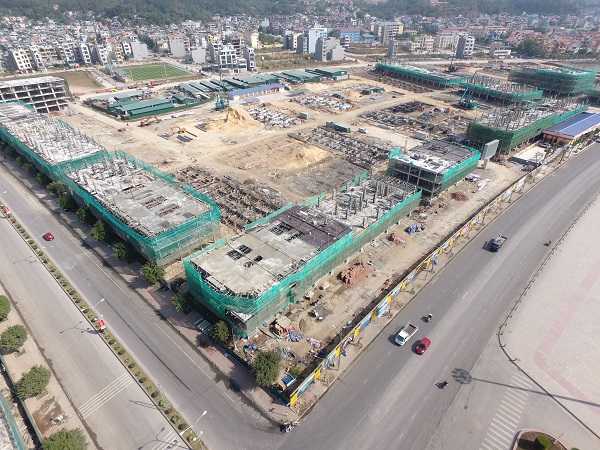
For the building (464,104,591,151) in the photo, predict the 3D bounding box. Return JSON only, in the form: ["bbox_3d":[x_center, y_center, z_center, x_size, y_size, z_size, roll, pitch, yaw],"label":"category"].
[{"bbox_3d":[111.590,-50.670,168.130,70.000,9.000,19.800,-21,38,-27],"label":"building"}]

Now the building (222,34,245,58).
[{"bbox_3d":[-78.550,-206.900,403.710,12.000,24.000,20.000,-16,36,-24],"label":"building"}]

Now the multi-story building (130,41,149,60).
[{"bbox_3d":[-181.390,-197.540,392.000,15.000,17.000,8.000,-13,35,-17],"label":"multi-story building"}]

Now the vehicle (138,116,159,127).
[{"bbox_3d":[-80.910,-55.250,184.900,3.000,3.300,9.500,23,39,31],"label":"vehicle"}]

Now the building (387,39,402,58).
[{"bbox_3d":[114.490,-214.970,424.140,9.000,18.500,14.000,-16,36,-24],"label":"building"}]

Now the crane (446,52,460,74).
[{"bbox_3d":[131.010,-139.520,295.830,9.000,15.500,5.000,2,34,4],"label":"crane"}]

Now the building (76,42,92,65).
[{"bbox_3d":[-197.030,-156.500,317.390,4.830,17.070,15.960,-23,39,-30],"label":"building"}]

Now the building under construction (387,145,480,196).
[{"bbox_3d":[47.370,-19.300,122.940,28.890,10.370,18.090,-26,41,-35],"label":"building under construction"}]

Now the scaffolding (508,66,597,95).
[{"bbox_3d":[174.730,-102.960,242.390,27.400,12.000,43.300,-20,38,-26],"label":"scaffolding"}]

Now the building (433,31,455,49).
[{"bbox_3d":[164.920,-205.920,389.330,20.130,17.370,11.820,-3,33,-4],"label":"building"}]

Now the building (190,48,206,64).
[{"bbox_3d":[-109.740,-182.590,374.900,14.000,13.500,8.000,-13,35,-20],"label":"building"}]

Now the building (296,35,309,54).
[{"bbox_3d":[3.810,-234.040,451.620,7.500,19.500,17.000,-16,36,-24],"label":"building"}]

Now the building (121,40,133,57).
[{"bbox_3d":[-197.270,-196.330,390.670,8.000,17.000,12.000,-28,42,-34],"label":"building"}]

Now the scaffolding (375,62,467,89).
[{"bbox_3d":[84.320,-109.180,251.870,16.210,5.790,76.300,-14,35,-20],"label":"scaffolding"}]

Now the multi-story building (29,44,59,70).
[{"bbox_3d":[-253.720,-162.700,338.940,12.500,20.000,16.000,22,40,31],"label":"multi-story building"}]

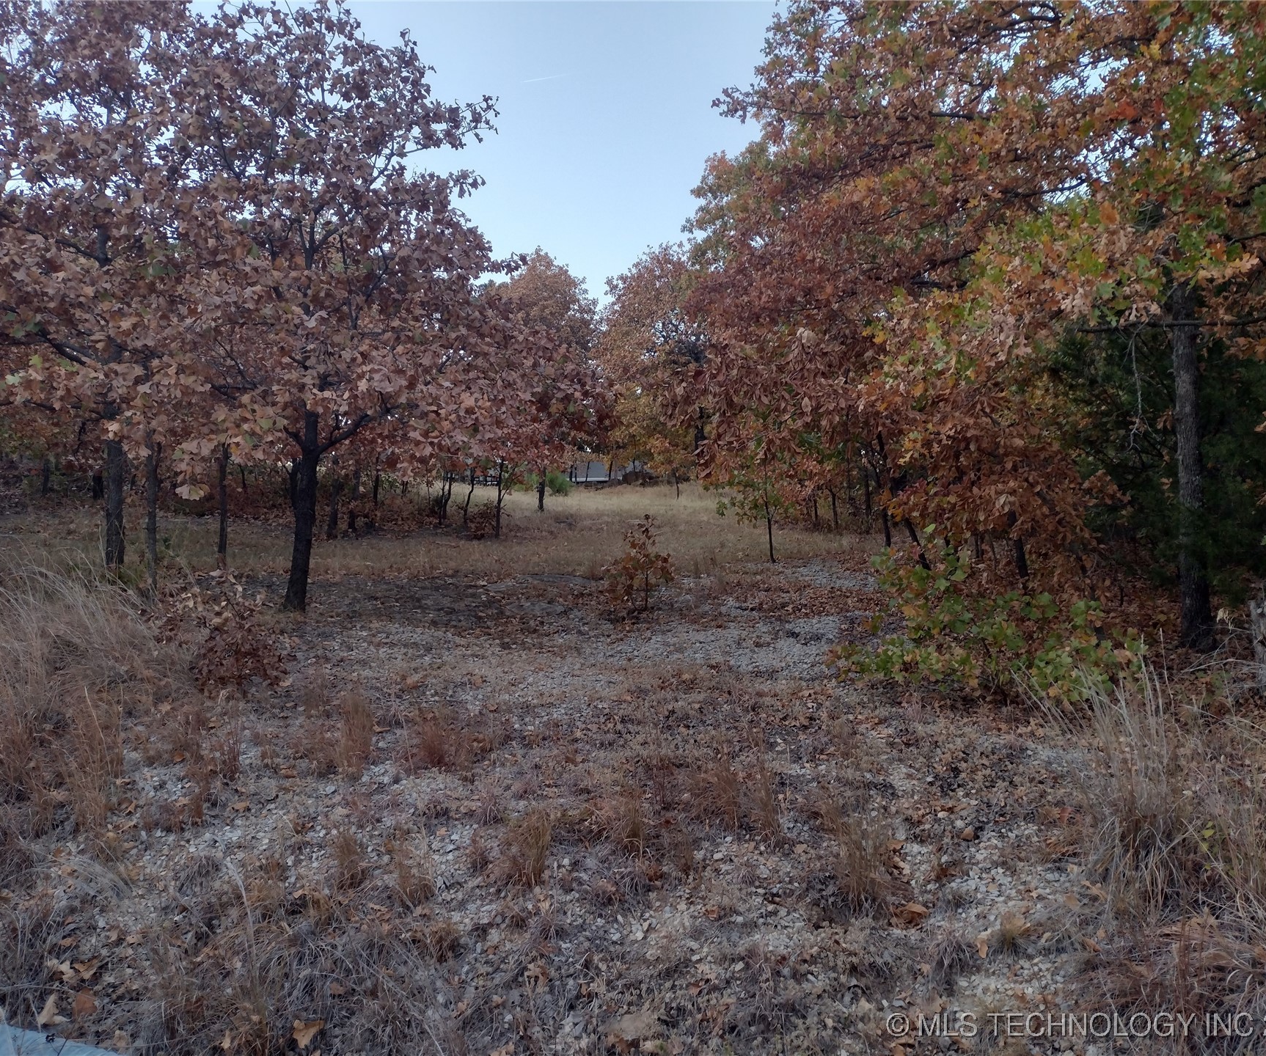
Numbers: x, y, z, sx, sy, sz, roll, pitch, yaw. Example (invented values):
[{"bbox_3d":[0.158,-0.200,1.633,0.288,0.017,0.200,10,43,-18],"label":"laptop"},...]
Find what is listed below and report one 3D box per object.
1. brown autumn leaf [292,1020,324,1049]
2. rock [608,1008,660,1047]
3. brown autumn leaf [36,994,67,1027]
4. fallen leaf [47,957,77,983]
[{"bbox_3d":[-0.925,1.439,3.120,0.090,0.050,0.095,-1,2,0],"label":"brown autumn leaf"},{"bbox_3d":[0.003,1.548,3.400,0.155,0.035,0.140,0,6,0],"label":"rock"},{"bbox_3d":[-1.692,1.407,3.200,0.092,0.065,0.080,-1,2,0],"label":"brown autumn leaf"},{"bbox_3d":[-1.947,1.510,3.750,0.105,0.030,0.110,0,6,0],"label":"fallen leaf"}]

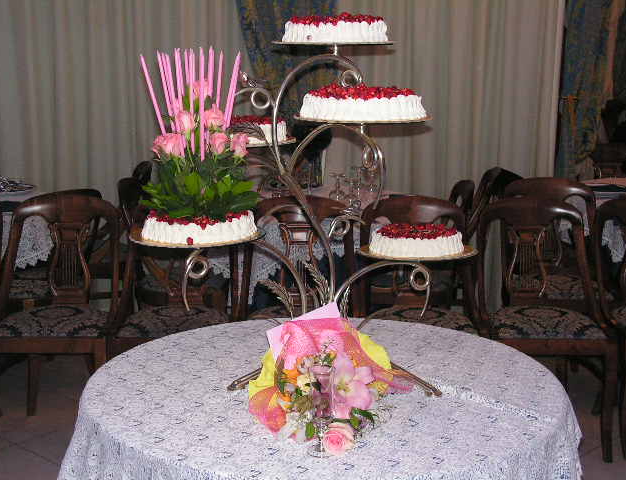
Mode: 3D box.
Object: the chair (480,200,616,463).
[{"bbox_3d":[0.858,0.320,3.753,0.475,0.915,0.520,1,12,3],"label":"chair"}]

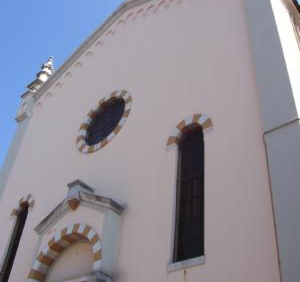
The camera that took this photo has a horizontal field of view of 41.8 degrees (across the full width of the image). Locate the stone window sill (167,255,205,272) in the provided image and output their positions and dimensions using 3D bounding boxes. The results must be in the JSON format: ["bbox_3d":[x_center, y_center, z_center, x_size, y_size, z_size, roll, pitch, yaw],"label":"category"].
[{"bbox_3d":[0.591,1.987,6.378,0.740,0.180,0.160,-25,-48,32],"label":"stone window sill"}]

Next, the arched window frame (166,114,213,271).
[{"bbox_3d":[0.762,0.821,7.333,1.135,3.210,0.215,-25,-48,32],"label":"arched window frame"}]

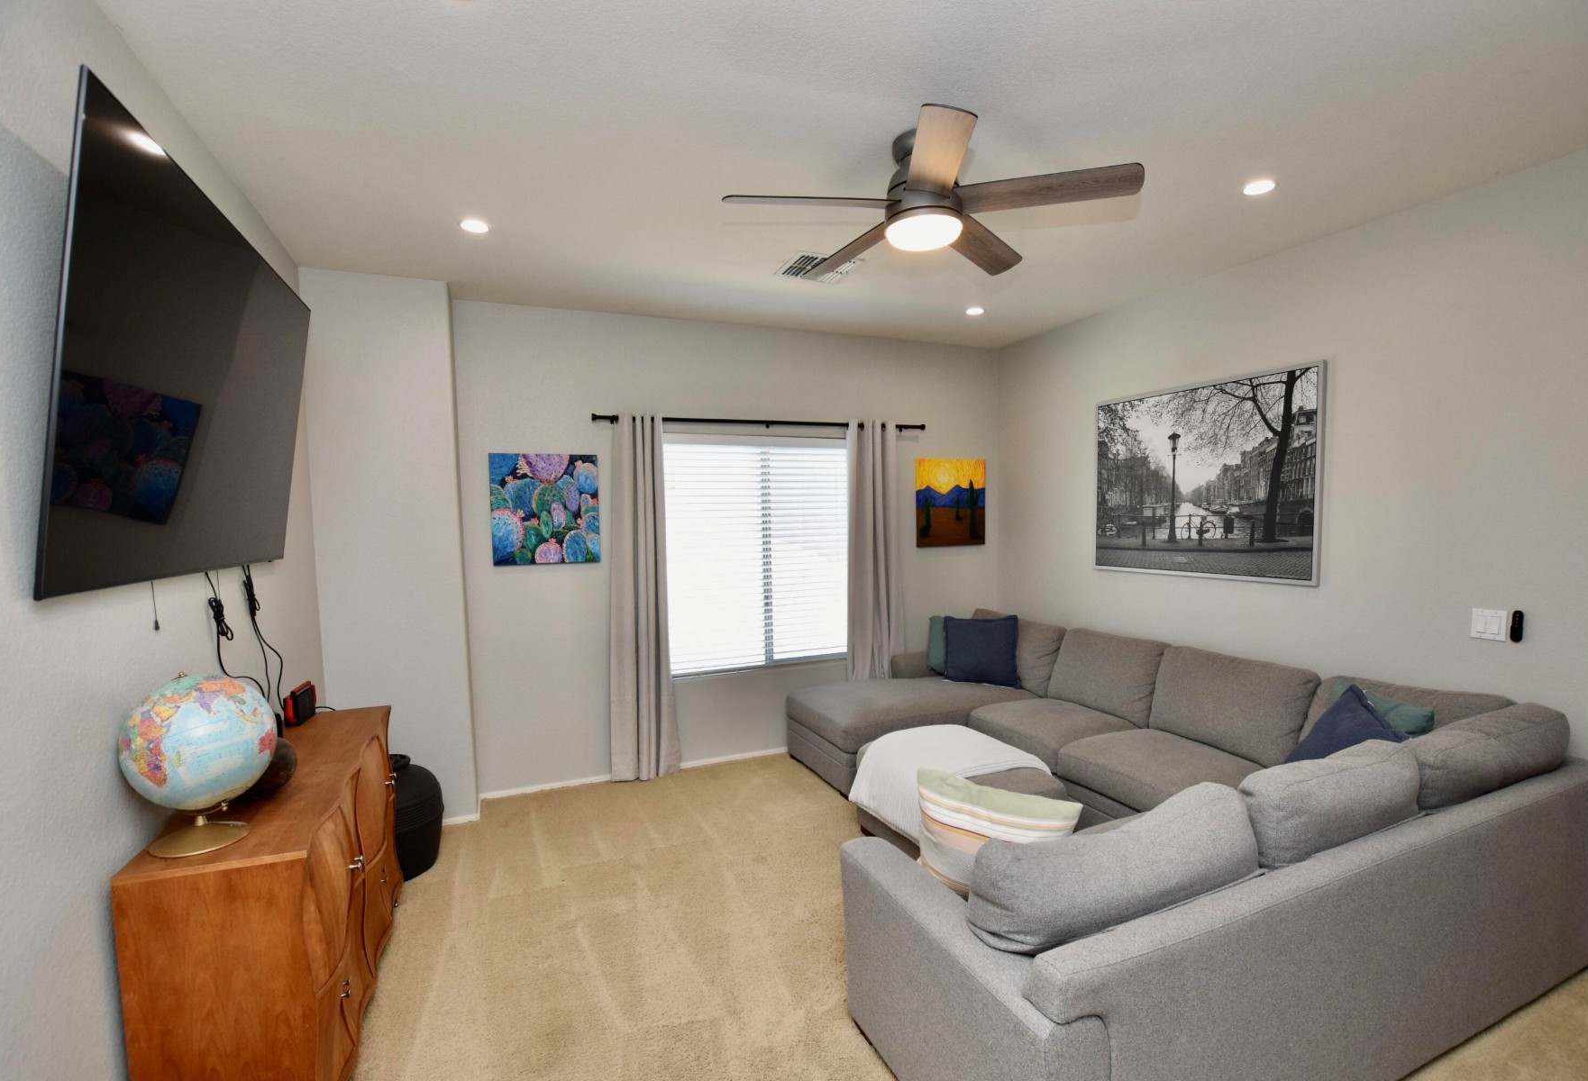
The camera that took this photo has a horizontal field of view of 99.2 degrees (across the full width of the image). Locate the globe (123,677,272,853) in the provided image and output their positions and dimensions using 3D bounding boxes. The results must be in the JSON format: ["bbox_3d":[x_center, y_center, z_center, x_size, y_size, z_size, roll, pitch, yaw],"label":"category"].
[{"bbox_3d":[-1.427,0.523,1.633,0.310,0.388,0.305,-3,3,-24],"label":"globe"}]

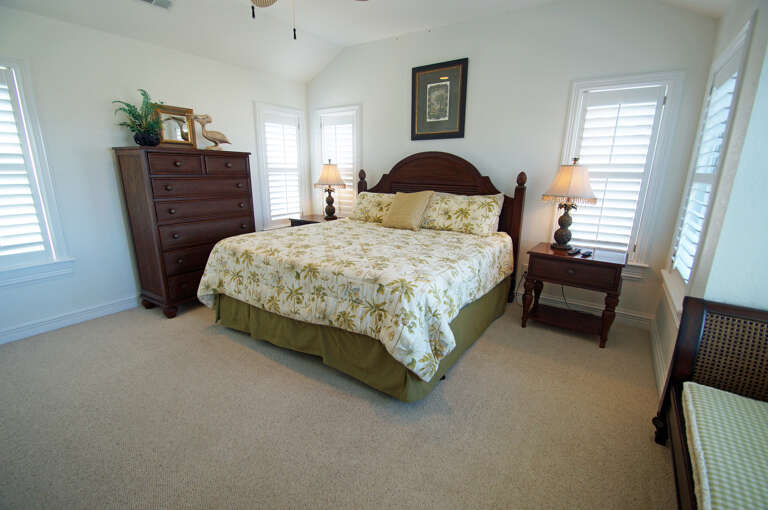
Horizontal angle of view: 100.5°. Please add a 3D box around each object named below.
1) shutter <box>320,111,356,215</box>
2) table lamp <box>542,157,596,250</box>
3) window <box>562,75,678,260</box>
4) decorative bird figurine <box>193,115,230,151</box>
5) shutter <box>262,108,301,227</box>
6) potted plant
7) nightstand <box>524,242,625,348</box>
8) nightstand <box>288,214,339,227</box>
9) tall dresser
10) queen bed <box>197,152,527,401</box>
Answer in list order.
[{"bbox_3d":[-0.642,-1.165,4.444,0.590,1.490,0.060,9,16,31],"label":"shutter"},{"bbox_3d":[1.581,-0.434,2.744,0.420,0.775,0.420,10,18,32],"label":"table lamp"},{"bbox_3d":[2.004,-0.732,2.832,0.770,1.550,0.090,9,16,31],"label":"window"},{"bbox_3d":[-1.700,-1.201,3.193,0.119,0.367,0.380,10,18,32],"label":"decorative bird figurine"},{"bbox_3d":[-1.347,-1.147,4.337,0.061,1.439,0.587,10,18,32],"label":"shutter"},{"bbox_3d":[-2.087,-1.151,2.727,0.330,0.480,0.360,9,16,31],"label":"potted plant"},{"bbox_3d":[1.650,0.328,2.818,0.685,0.705,0.480,9,16,31],"label":"nightstand"},{"bbox_3d":[-0.911,-0.129,4.390,0.685,0.705,0.480,9,16,31],"label":"nightstand"},{"bbox_3d":[-1.854,-0.265,3.202,0.548,1.469,1.003,10,18,32],"label":"tall dresser"},{"bbox_3d":[-0.059,-0.198,2.921,2.112,1.530,2.132,10,18,32],"label":"queen bed"}]

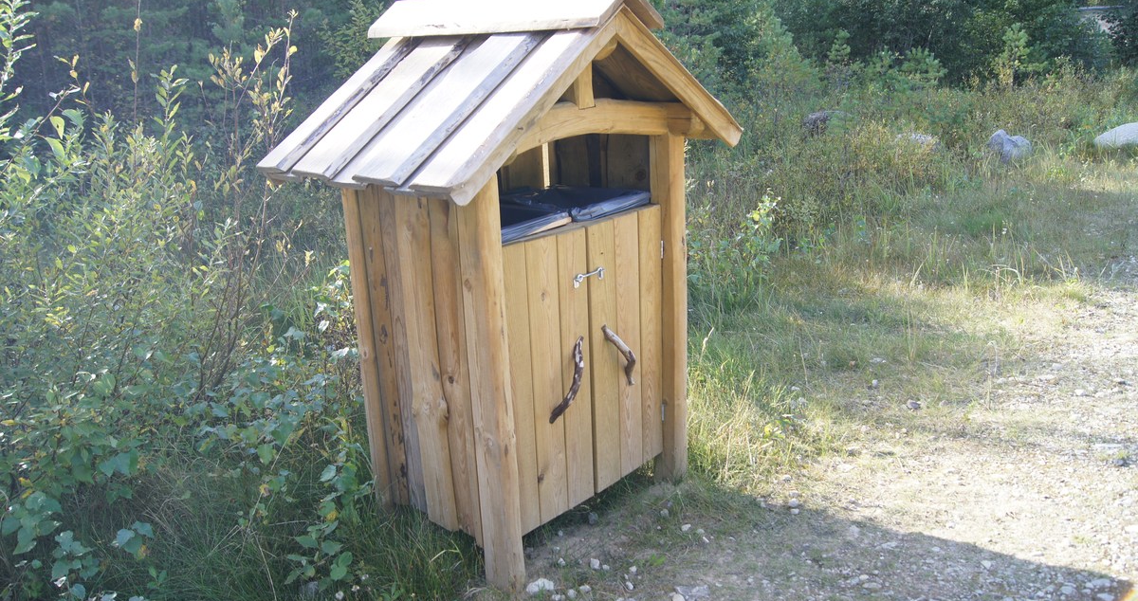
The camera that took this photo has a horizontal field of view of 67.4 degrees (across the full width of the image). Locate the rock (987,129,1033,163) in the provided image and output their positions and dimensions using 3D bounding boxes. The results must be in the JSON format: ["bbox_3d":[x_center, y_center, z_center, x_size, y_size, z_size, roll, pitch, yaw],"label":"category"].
[{"bbox_3d":[5.166,-1.796,10.000,0.500,0.400,0.450,6,19,26],"label":"rock"}]

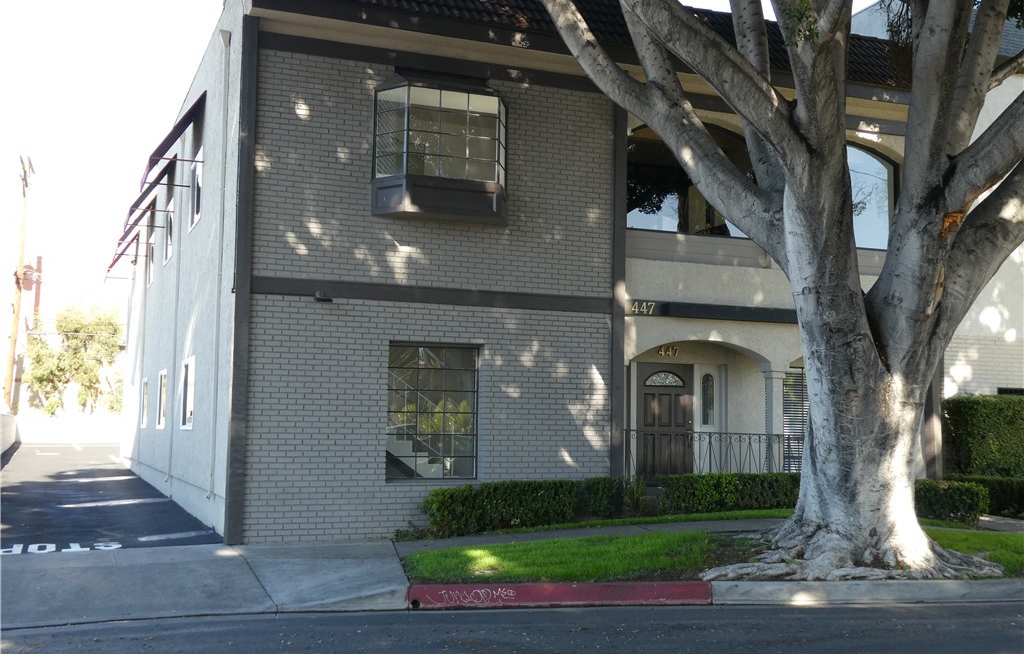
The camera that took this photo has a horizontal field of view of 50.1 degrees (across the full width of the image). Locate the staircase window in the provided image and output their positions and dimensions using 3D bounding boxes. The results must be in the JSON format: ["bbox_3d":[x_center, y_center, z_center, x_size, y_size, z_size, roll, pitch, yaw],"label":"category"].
[{"bbox_3d":[-1.117,1.202,15.304,1.388,1.846,0.120,3,-6,-23],"label":"staircase window"}]

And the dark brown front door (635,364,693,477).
[{"bbox_3d":[2.500,1.602,17.784,1.059,2.020,0.080,3,-6,-23],"label":"dark brown front door"}]

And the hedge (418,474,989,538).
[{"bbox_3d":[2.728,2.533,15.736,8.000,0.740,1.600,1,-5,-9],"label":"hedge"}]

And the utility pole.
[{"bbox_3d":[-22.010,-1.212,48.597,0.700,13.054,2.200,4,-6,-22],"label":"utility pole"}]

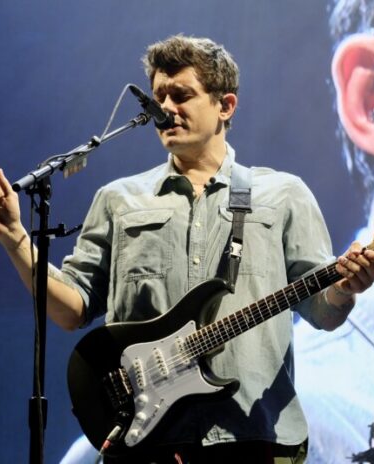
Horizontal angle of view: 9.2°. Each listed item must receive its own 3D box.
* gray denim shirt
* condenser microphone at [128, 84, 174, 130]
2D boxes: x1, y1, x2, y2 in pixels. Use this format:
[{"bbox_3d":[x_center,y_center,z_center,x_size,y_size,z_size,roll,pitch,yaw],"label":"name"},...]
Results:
[{"bbox_3d":[0.027,0.151,5.500,0.615,0.745,0.320,-2,-16,11],"label":"gray denim shirt"},{"bbox_3d":[-0.086,-0.292,5.450,0.047,0.047,0.170,-10,-37,32],"label":"condenser microphone"}]

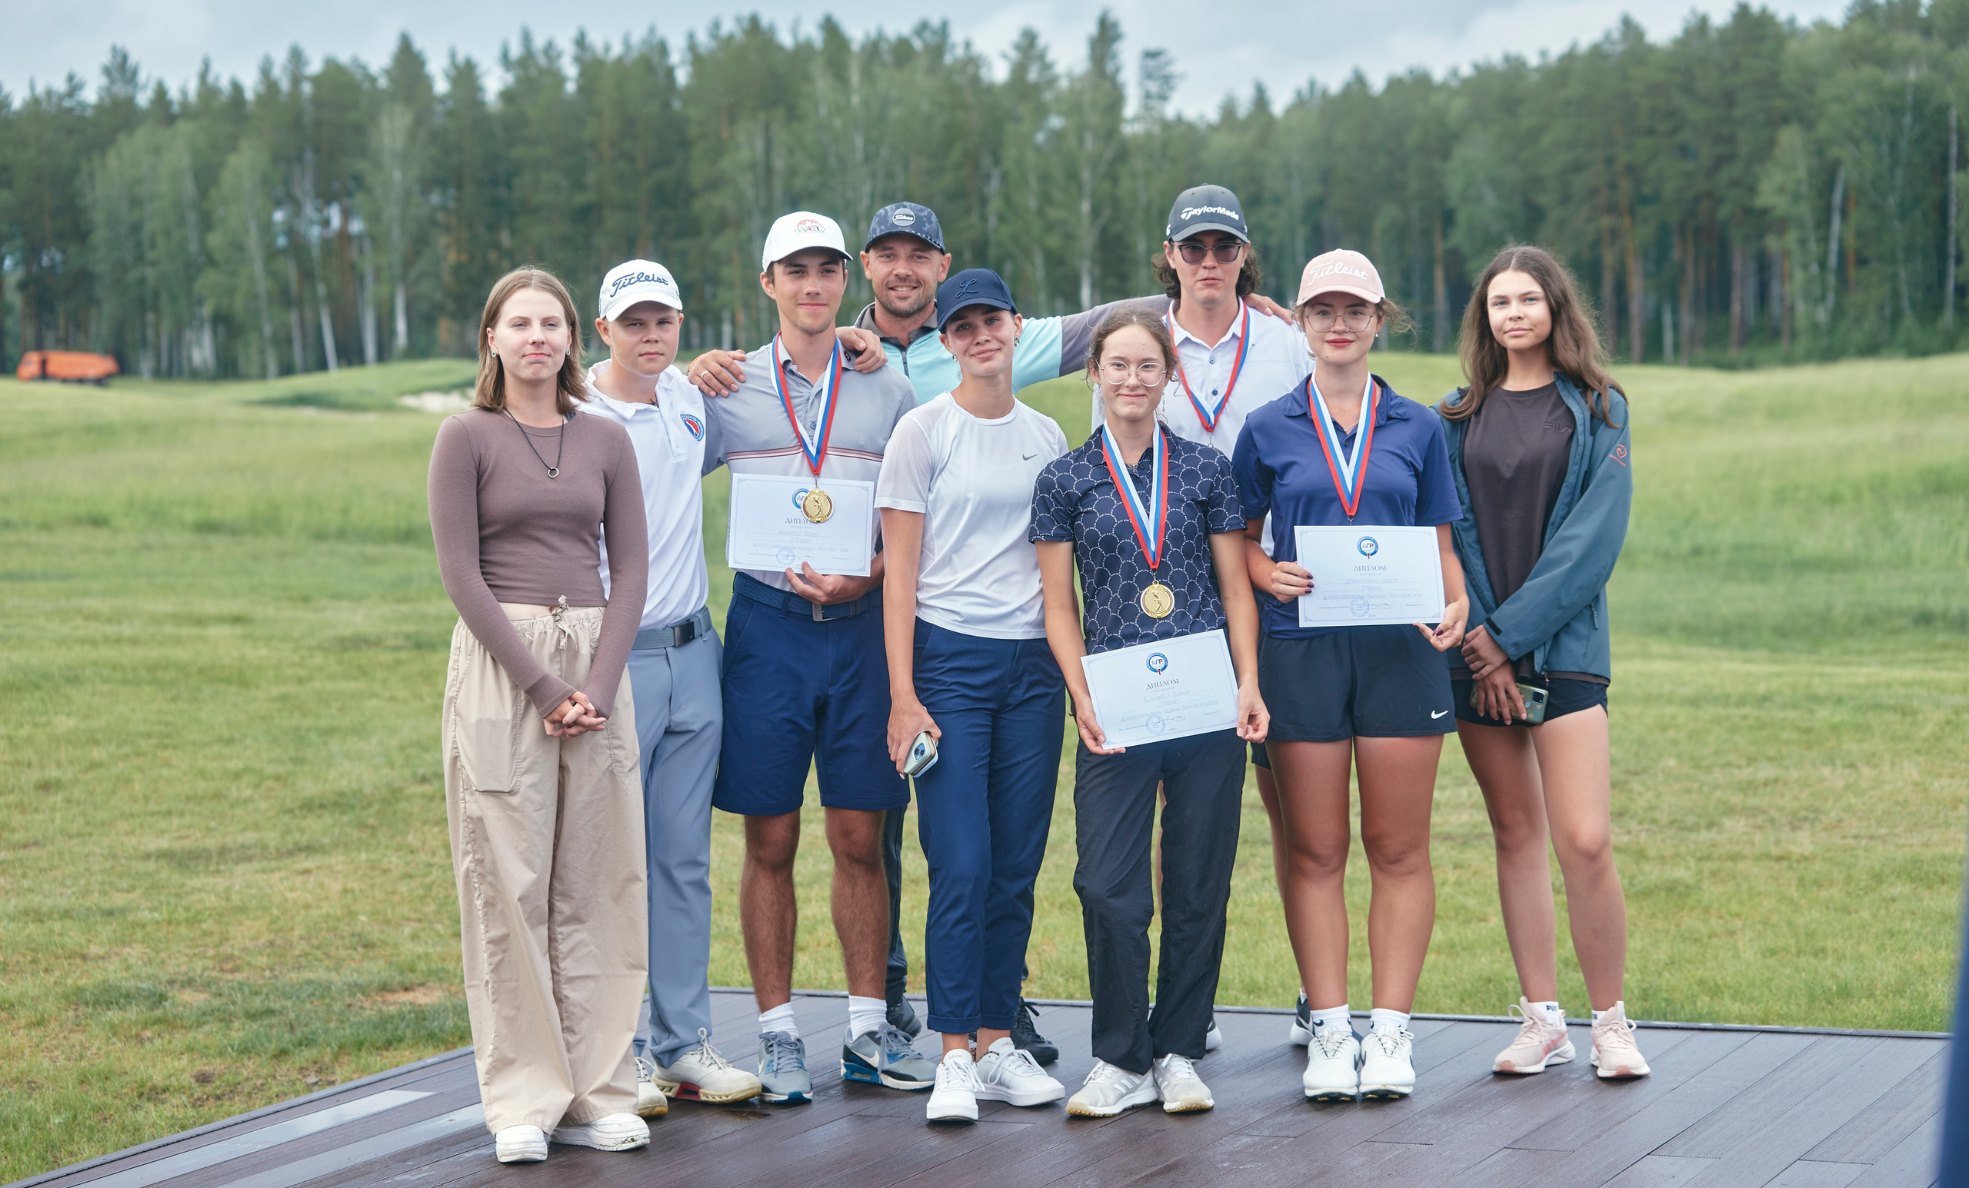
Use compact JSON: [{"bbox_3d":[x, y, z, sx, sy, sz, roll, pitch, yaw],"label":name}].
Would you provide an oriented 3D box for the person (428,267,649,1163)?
[{"bbox_3d":[-0.875,0.234,7.520,0.440,1.730,0.340,-3,4,-22],"label":"person"}]

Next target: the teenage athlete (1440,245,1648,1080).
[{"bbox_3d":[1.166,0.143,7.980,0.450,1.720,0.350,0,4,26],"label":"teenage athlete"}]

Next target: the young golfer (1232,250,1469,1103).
[{"bbox_3d":[0.751,0.166,7.870,0.490,1.720,0.350,-1,3,5],"label":"young golfer"}]

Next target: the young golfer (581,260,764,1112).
[{"bbox_3d":[-0.652,0.189,7.930,0.460,1.740,0.360,-4,4,-29],"label":"young golfer"}]

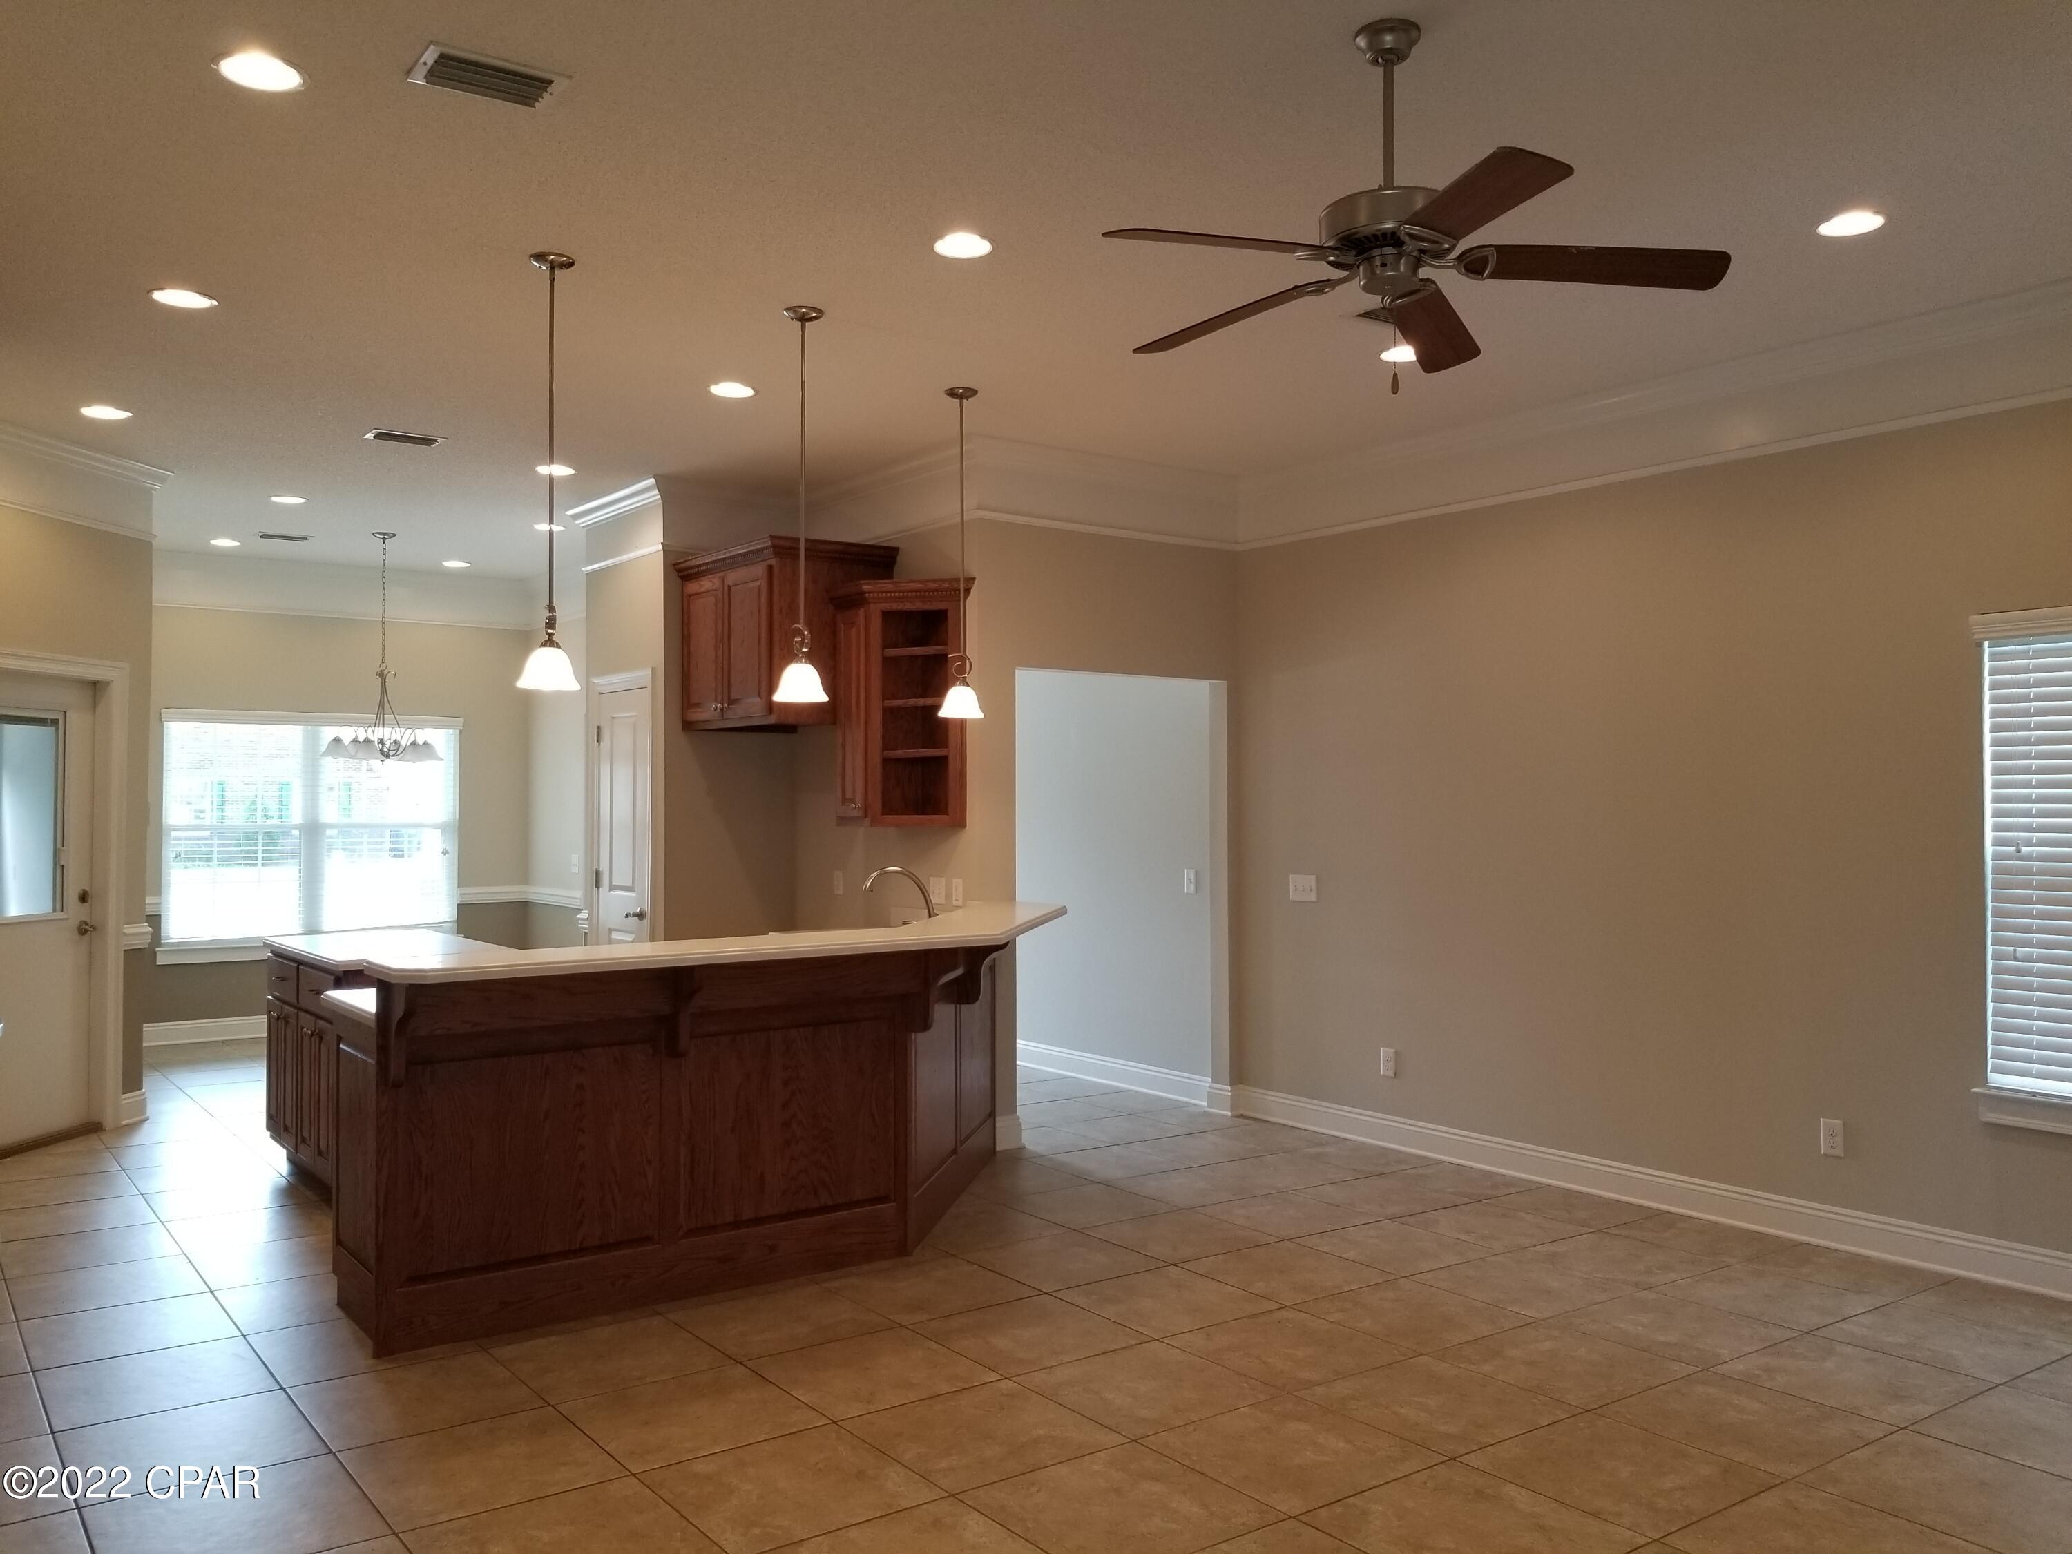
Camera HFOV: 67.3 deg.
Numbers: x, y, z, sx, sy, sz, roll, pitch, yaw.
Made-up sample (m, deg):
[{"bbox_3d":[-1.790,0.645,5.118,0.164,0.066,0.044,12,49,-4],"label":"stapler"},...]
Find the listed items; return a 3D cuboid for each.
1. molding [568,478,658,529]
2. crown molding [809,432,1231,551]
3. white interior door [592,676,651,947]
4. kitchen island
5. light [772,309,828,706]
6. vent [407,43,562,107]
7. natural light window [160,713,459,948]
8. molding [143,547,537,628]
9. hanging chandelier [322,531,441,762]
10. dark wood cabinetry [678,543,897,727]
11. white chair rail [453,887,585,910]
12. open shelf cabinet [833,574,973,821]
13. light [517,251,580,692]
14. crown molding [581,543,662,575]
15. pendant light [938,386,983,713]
[{"bbox_3d":[-2.145,-1.383,7.926,0.080,0.115,1.135,1,-2,-36],"label":"molding"},{"bbox_3d":[-0.108,-1.260,7.618,1.608,0.360,1.651,1,-2,-36],"label":"crown molding"},{"bbox_3d":[-2.083,0.574,7.870,0.050,2.050,0.675,1,-2,-36],"label":"white interior door"},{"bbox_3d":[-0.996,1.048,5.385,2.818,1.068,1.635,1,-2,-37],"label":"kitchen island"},{"bbox_3d":[-0.745,-0.863,4.982,0.175,1.251,0.175,0,-1,0],"label":"light"},{"bbox_3d":[-1.213,-1.541,3.459,0.305,0.025,0.205,1,-2,-36],"label":"vent"},{"bbox_3d":[-4.615,0.317,10.020,1.770,1.395,0.060,1,-2,-36],"label":"natural light window"},{"bbox_3d":[-4.584,-1.214,10.264,2.518,0.341,0.130,1,-2,-37],"label":"molding"},{"bbox_3d":[-3.789,-0.746,9.034,0.692,1.322,0.692,1,-2,-37],"label":"hanging chandelier"},{"bbox_3d":[-1.187,-0.634,7.349,0.672,0.797,1.018,1,-2,-37],"label":"dark wood cabinetry"},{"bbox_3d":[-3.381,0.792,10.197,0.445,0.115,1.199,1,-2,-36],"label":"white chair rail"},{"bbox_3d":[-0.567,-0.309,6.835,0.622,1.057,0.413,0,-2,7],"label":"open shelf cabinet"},{"bbox_3d":[-1.405,-0.871,4.499,0.177,1.257,0.177,1,-2,-37],"label":"light"},{"bbox_3d":[-2.121,-1.108,7.928,0.028,0.040,1.060,1,-2,-36],"label":"crown molding"},{"bbox_3d":[-0.285,-0.845,5.929,0.175,1.247,0.175,0,-1,0],"label":"pendant light"}]

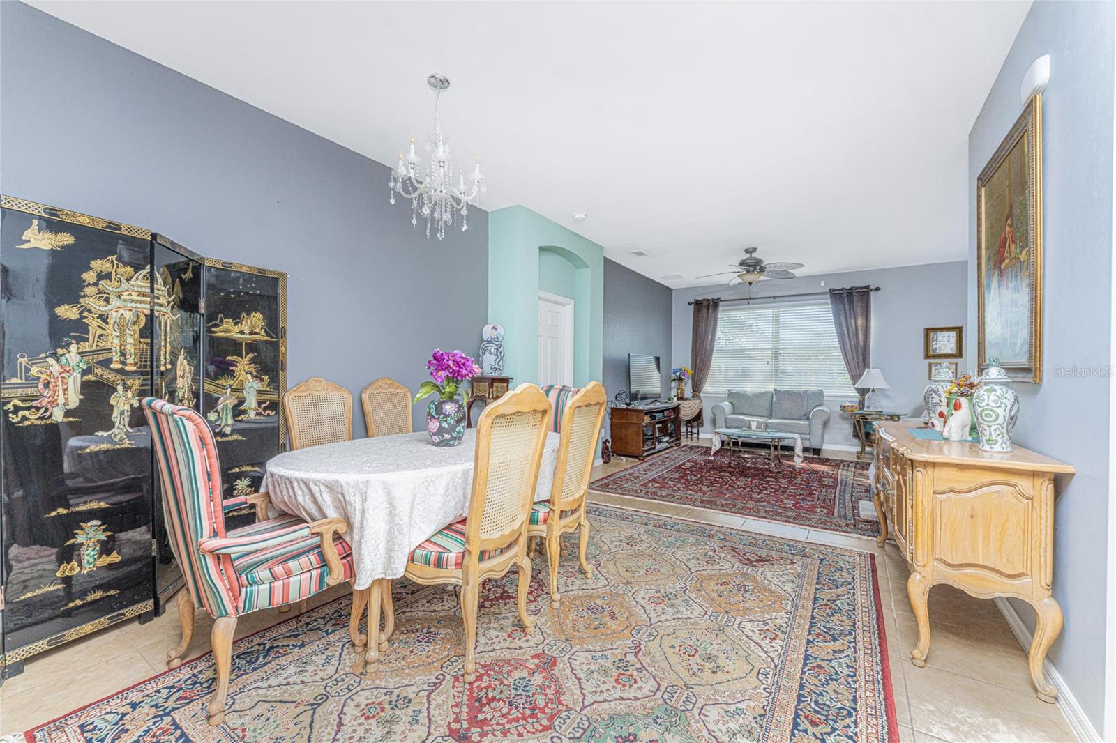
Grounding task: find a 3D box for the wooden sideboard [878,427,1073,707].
[{"bbox_3d":[1.959,0.757,2.226,0.509,0.840,1.439,0,0,34],"label":"wooden sideboard"}]

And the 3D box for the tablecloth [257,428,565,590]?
[{"bbox_3d":[-0.650,0.610,2.370,1.100,0.436,1.638,0,0,34],"label":"tablecloth"}]

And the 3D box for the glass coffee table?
[{"bbox_3d":[2.436,0.943,5.369,0.994,0.369,0.421,0,0,34],"label":"glass coffee table"}]

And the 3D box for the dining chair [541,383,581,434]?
[{"bbox_3d":[-0.068,0.630,3.107,0.608,1.067,0.608,0,0,34],"label":"dining chair"}]

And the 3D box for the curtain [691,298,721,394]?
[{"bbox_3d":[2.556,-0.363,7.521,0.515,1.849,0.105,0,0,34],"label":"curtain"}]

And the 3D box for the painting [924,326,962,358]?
[{"bbox_3d":[5.226,-0.384,5.880,0.393,0.415,0.031,0,0,34],"label":"painting"}]

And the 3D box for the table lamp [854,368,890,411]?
[{"bbox_3d":[4.267,0.247,5.900,0.421,0.608,0.421,0,0,34],"label":"table lamp"}]

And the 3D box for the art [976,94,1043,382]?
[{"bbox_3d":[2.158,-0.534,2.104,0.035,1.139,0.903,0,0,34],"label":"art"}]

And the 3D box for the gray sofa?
[{"bbox_3d":[3.281,0.724,6.724,1.617,0.920,0.791,0,0,34],"label":"gray sofa"}]

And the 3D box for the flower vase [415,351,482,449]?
[{"bbox_3d":[-0.631,0.142,2.453,0.360,0.545,0.360,0,0,-14],"label":"flower vase"}]

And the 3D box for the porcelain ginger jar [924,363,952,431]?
[{"bbox_3d":[2.244,0.135,2.527,0.156,0.385,0.156,1,0,34],"label":"porcelain ginger jar"}]

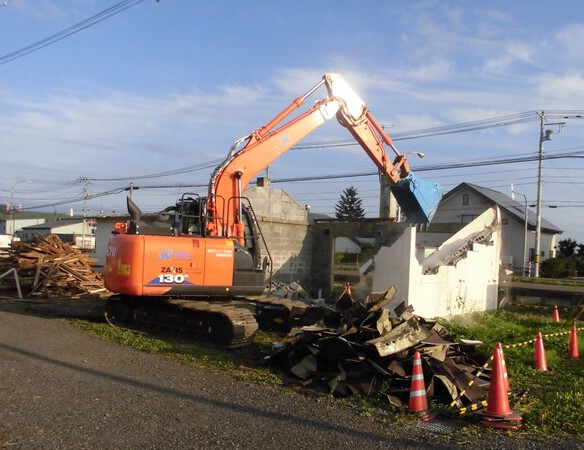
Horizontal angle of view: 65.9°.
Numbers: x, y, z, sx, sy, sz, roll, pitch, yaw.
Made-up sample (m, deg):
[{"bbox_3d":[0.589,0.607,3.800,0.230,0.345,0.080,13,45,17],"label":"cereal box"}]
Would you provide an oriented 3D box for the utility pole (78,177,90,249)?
[{"bbox_3d":[-30.846,-1.858,67.000,1.300,10.800,0.500,2,-2,0],"label":"utility pole"}]

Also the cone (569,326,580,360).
[{"bbox_3d":[4.952,2.077,7.900,0.340,0.680,0.340,2,-2,0],"label":"cone"}]

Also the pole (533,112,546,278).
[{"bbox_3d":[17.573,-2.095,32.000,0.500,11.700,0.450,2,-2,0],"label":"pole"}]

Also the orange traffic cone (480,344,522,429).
[{"bbox_3d":[2.031,1.561,4.370,0.390,0.740,0.390,2,-2,0],"label":"orange traffic cone"}]

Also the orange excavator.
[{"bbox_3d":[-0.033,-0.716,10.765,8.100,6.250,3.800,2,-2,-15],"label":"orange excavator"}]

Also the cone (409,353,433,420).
[{"bbox_3d":[1.288,1.598,4.500,0.340,0.690,0.340,2,-2,0],"label":"cone"}]

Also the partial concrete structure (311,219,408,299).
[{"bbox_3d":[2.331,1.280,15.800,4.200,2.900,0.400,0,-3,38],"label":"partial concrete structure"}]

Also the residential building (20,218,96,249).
[{"bbox_3d":[-35.489,1.320,70.000,10.500,4.700,10.500,0,-3,40],"label":"residential building"}]

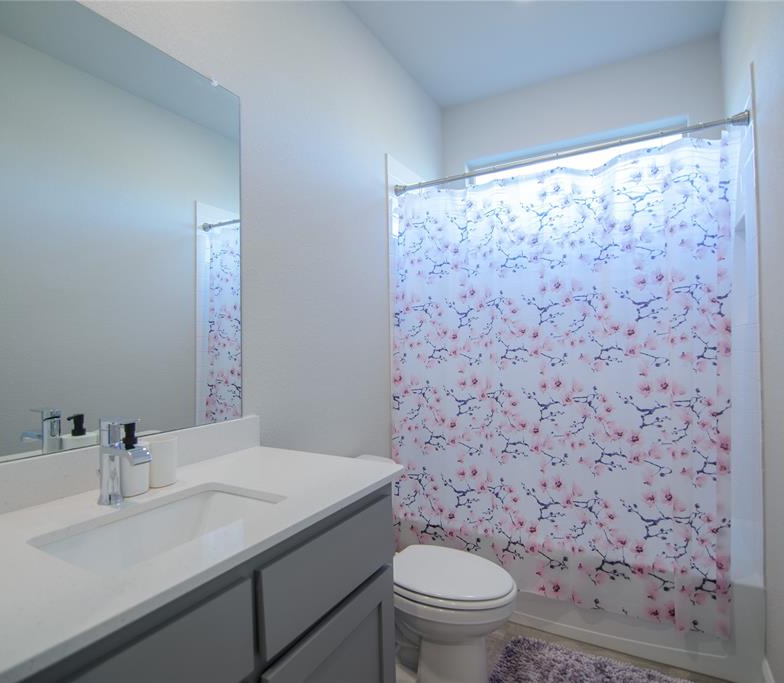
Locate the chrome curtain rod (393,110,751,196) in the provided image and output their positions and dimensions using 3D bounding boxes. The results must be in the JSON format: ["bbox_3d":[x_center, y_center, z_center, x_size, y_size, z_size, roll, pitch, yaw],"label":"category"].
[{"bbox_3d":[0.665,-0.805,2.024,1.473,0.057,0.057,-1,-1,29],"label":"chrome curtain rod"}]

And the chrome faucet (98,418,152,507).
[{"bbox_3d":[-0.564,0.255,0.963,0.123,0.183,0.044,-1,-1,29],"label":"chrome faucet"}]

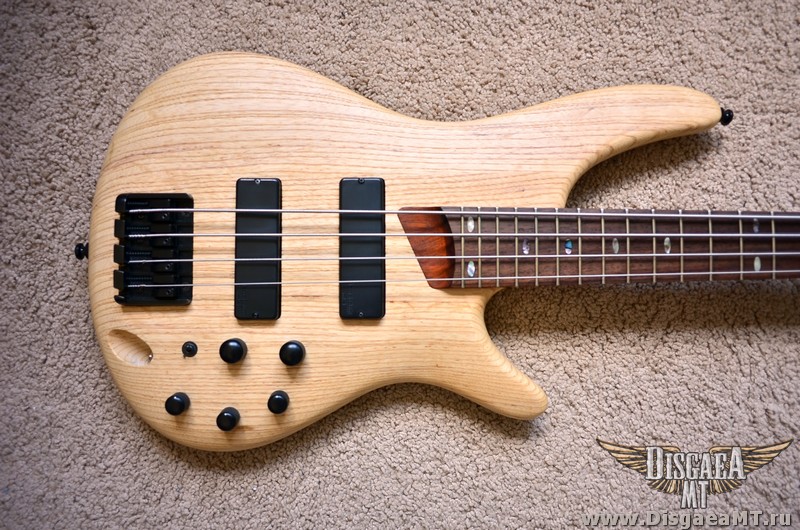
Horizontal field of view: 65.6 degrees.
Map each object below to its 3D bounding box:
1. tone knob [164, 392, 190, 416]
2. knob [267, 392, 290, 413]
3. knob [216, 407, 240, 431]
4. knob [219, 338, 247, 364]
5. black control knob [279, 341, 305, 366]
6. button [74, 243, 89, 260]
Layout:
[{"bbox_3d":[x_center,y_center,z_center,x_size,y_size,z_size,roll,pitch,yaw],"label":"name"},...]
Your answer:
[{"bbox_3d":[-0.169,0.105,0.470,0.015,0.016,0.015,0,89,-2],"label":"tone knob"},{"bbox_3d":[-0.092,0.104,0.469,0.015,0.016,0.015,0,89,-2],"label":"knob"},{"bbox_3d":[-0.130,0.117,0.470,0.015,0.016,0.015,0,91,-2],"label":"knob"},{"bbox_3d":[-0.126,0.065,0.468,0.018,0.016,0.018,0,88,-2],"label":"knob"},{"bbox_3d":[-0.081,0.066,0.467,0.018,0.016,0.018,0,88,-2],"label":"black control knob"},{"bbox_3d":[-0.248,-0.010,0.489,0.012,0.013,0.013,0,88,-2],"label":"button"}]

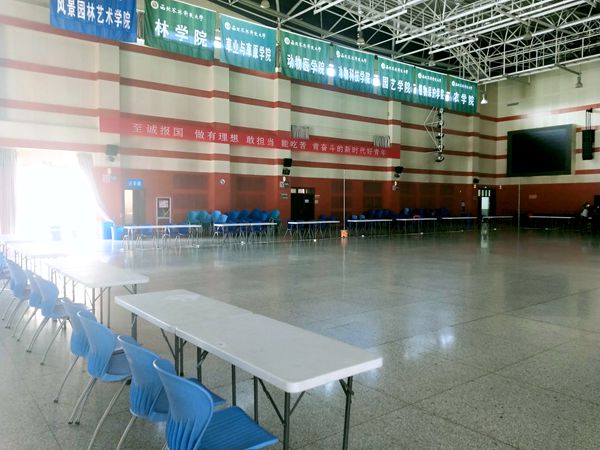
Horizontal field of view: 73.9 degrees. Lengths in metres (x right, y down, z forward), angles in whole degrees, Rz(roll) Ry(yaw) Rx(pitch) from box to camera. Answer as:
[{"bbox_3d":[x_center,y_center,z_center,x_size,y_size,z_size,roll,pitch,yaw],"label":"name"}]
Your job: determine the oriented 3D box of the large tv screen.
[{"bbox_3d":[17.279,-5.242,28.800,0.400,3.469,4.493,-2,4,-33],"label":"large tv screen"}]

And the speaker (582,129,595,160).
[{"bbox_3d":[18.758,-5.156,25.823,0.500,1.958,0.625,-2,4,-33],"label":"speaker"}]

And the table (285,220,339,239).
[{"bbox_3d":[0.709,0.223,17.805,2.350,0.740,0.620,-2,4,-33],"label":"table"}]

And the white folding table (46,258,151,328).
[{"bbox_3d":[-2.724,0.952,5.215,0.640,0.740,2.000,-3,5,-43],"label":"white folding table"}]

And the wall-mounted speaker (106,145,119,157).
[{"bbox_3d":[-7.571,-2.984,16.010,0.402,0.467,0.380,-2,4,-33],"label":"wall-mounted speaker"}]

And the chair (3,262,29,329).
[{"bbox_3d":[-3.717,0.900,5.430,0.530,0.810,0.500,-3,5,-45],"label":"chair"}]

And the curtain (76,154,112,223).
[{"bbox_3d":[-8.331,-1.523,16.108,1.292,2.877,0.350,-2,4,-33],"label":"curtain"}]

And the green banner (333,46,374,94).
[{"bbox_3d":[3.090,-8.716,22.490,2.985,2.281,0.100,-2,4,-33],"label":"green banner"}]

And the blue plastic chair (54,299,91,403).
[{"bbox_3d":[-1.648,1.038,3.244,0.530,0.810,0.500,-3,5,-45],"label":"blue plastic chair"}]

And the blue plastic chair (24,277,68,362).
[{"bbox_3d":[-2.563,0.971,4.307,0.530,0.810,0.500,-3,5,-45],"label":"blue plastic chair"}]

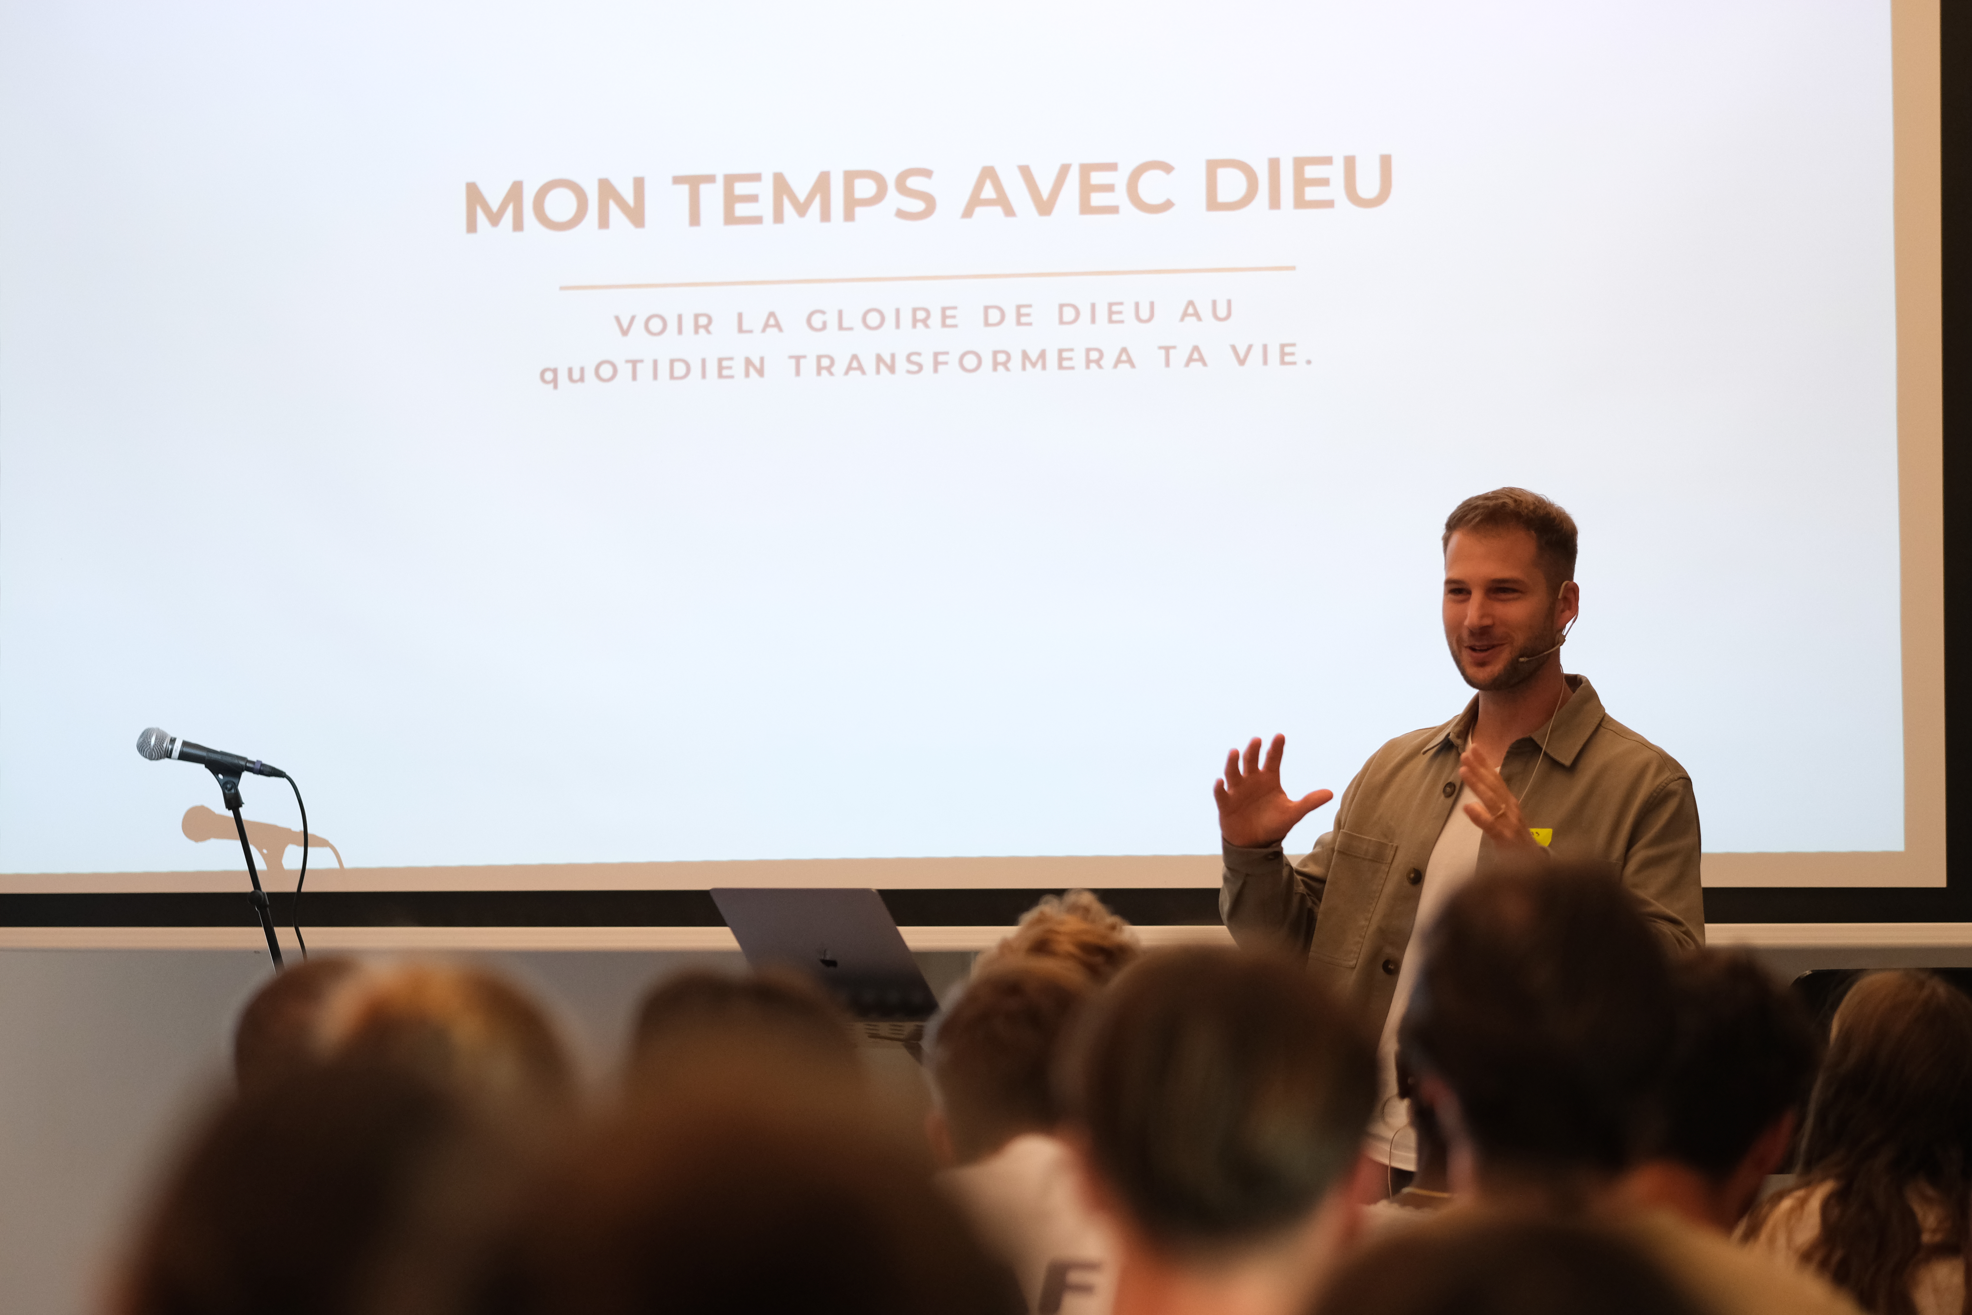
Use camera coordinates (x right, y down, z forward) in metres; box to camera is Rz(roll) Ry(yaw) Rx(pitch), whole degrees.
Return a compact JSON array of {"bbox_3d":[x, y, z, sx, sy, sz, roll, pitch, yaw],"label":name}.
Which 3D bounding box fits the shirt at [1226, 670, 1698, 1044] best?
[{"bbox_3d":[0.578,0.324,8.820,0.550,0.620,0.430,-1,-3,30],"label":"shirt"}]

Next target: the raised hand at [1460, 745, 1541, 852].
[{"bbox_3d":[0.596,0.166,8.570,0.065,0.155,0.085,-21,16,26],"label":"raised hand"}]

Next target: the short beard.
[{"bbox_3d":[0.616,0.005,8.840,0.130,0.080,0.090,-1,-3,28],"label":"short beard"}]

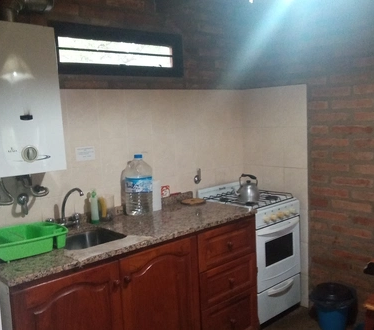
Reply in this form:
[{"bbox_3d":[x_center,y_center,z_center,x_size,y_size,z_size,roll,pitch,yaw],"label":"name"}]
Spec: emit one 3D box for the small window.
[{"bbox_3d":[-0.409,-0.731,2.315,0.962,0.304,0.070,-9,10,-37],"label":"small window"}]

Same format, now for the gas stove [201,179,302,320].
[{"bbox_3d":[0.492,0.658,2.760,0.503,0.910,0.590,-9,10,-37],"label":"gas stove"}]

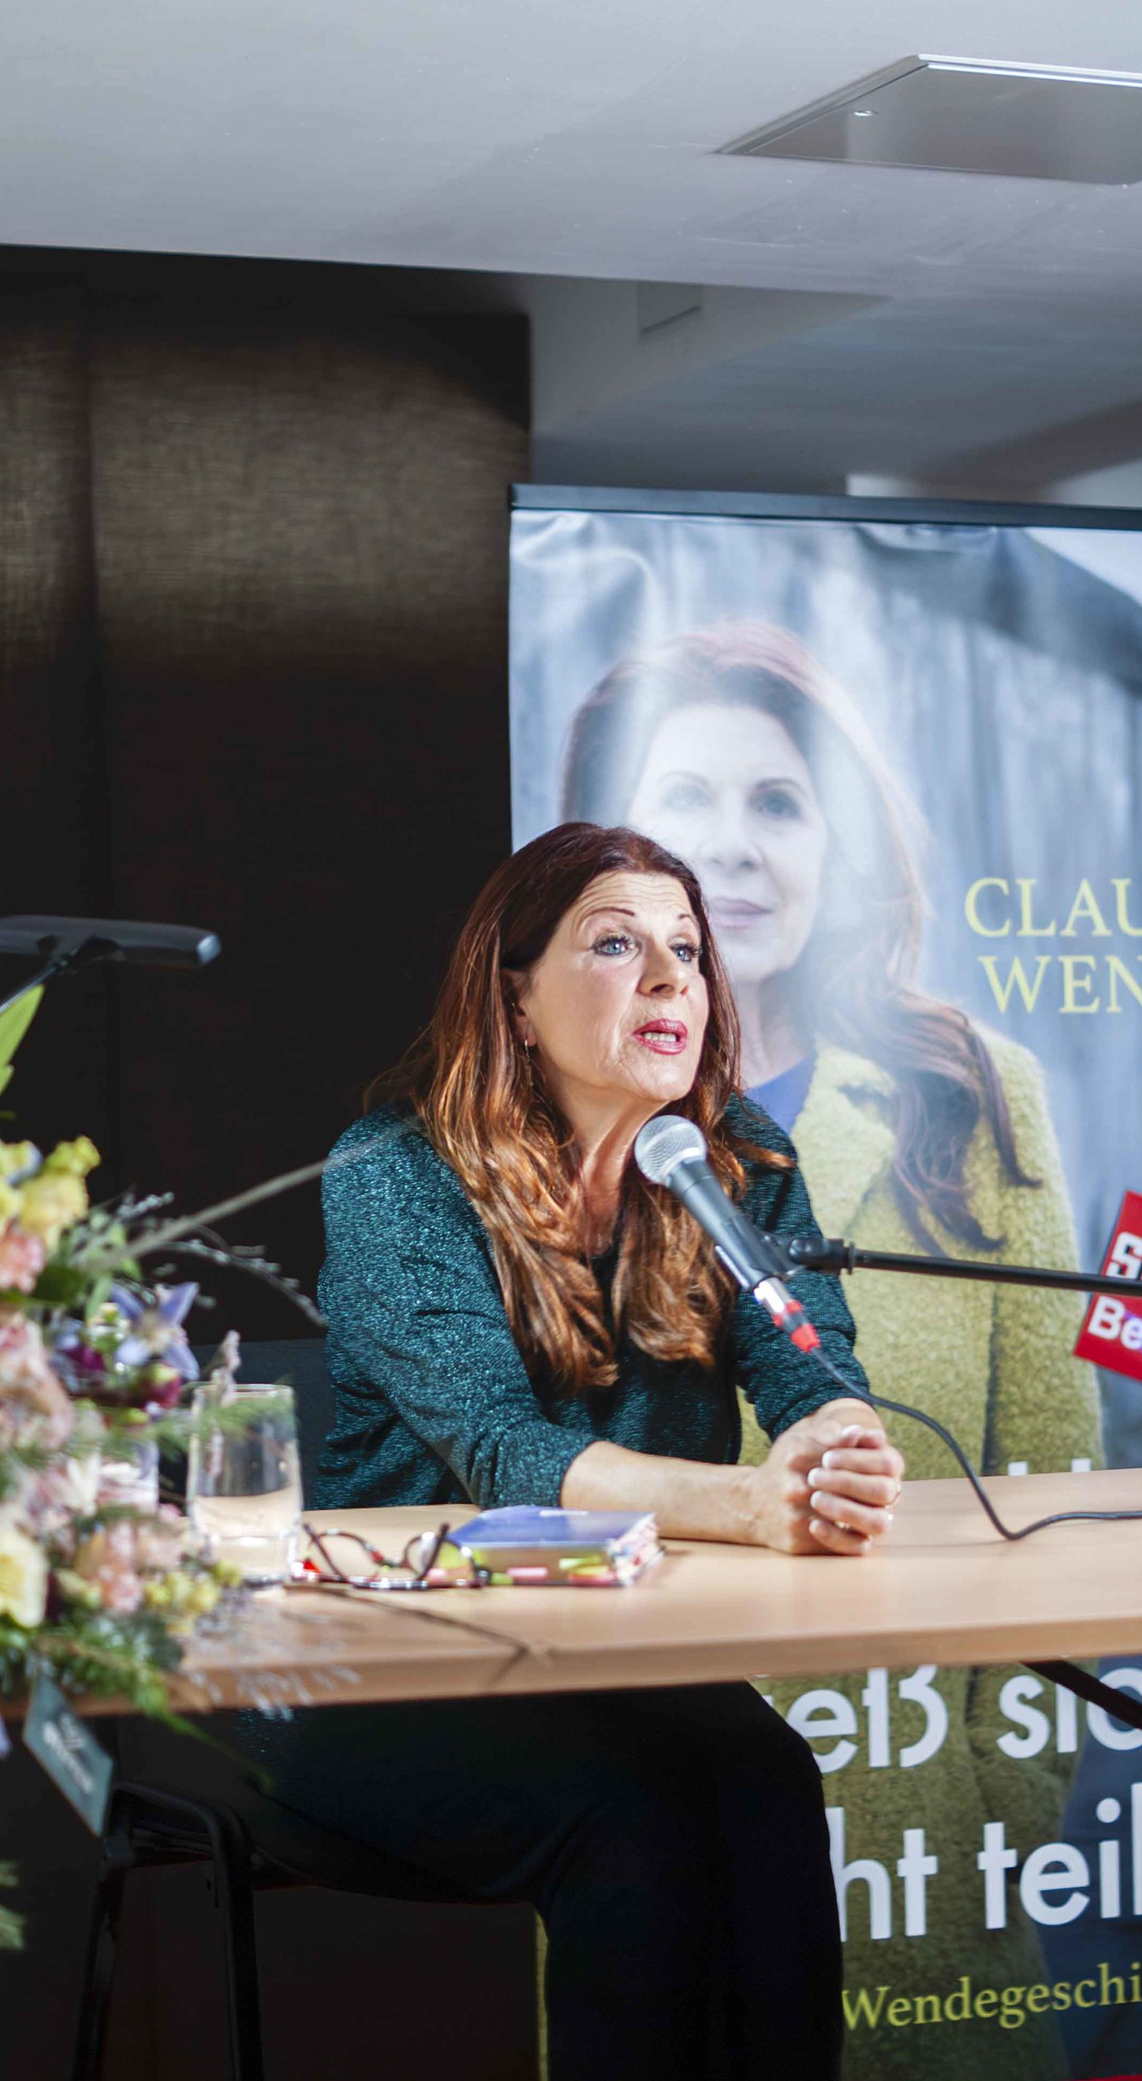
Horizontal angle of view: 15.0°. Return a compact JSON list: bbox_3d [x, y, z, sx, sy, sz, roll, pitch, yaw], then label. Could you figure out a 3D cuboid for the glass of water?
[{"bbox_3d":[-0.220,0.300,2.940,0.078,0.129,0.078,0,1,0],"label":"glass of water"}]

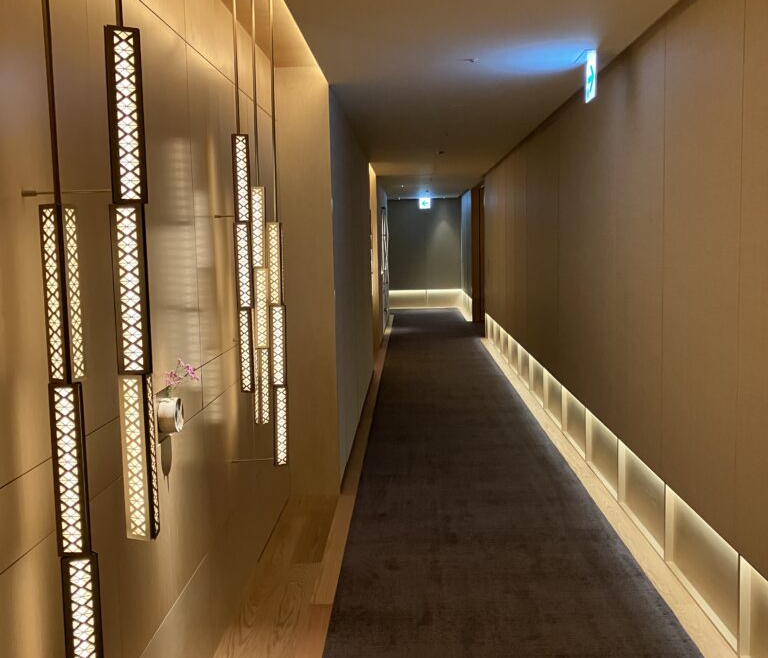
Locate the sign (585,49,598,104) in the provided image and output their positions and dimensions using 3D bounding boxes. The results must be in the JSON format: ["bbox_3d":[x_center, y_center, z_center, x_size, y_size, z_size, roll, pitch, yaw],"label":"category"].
[{"bbox_3d":[1.031,-1.253,4.131,0.030,0.225,0.207,-1,6,2],"label":"sign"}]

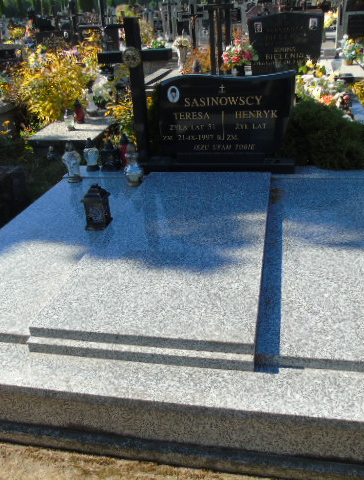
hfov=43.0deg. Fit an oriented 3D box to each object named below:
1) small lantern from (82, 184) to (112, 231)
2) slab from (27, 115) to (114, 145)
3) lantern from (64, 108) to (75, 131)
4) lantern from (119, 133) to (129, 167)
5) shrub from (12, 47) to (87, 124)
[{"bbox_3d":[-0.446,-0.185,2.412,0.120,0.220,0.120,2,28,12],"label":"small lantern"},{"bbox_3d":[-1.080,-1.106,4.686,0.670,0.060,0.970,-2,27,6],"label":"slab"},{"bbox_3d":[-1.114,-1.187,4.534,0.090,0.215,0.090,2,28,12],"label":"lantern"},{"bbox_3d":[-0.411,-0.631,3.363,0.085,0.280,0.085,2,28,12],"label":"lantern"},{"bbox_3d":[-1.619,-1.911,5.827,0.900,0.920,0.820,2,28,12],"label":"shrub"}]

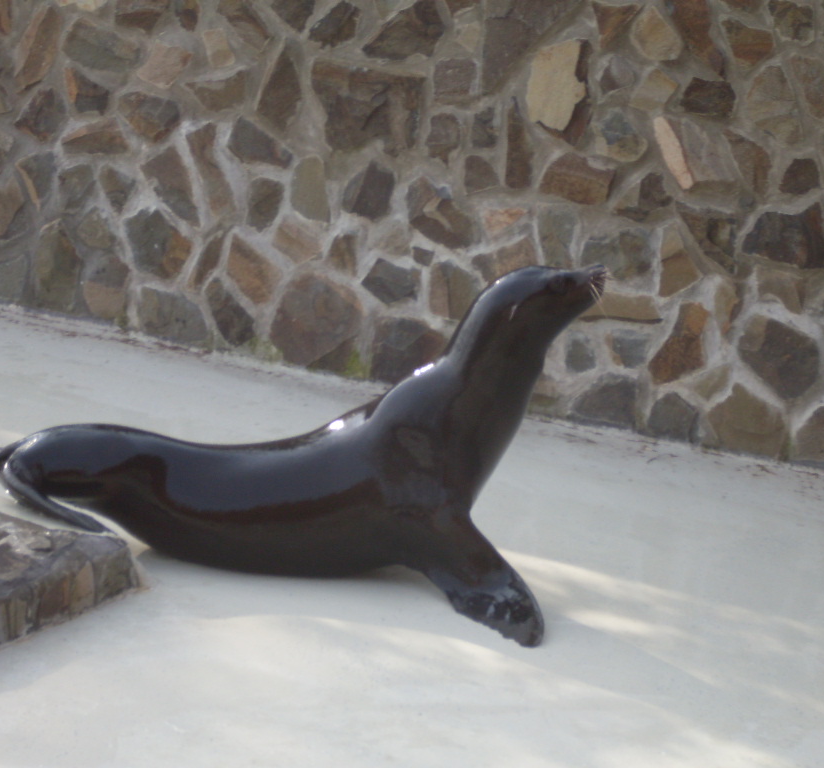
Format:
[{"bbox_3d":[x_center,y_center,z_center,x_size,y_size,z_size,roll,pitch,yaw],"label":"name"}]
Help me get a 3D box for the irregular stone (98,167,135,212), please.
[{"bbox_3d":[-0.861,-0.567,9.822,0.113,0.133,0.062,11,19,28],"label":"irregular stone"}]

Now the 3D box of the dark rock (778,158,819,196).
[{"bbox_3d":[0.997,-0.536,8.627,0.110,0.099,0.052,11,23,28],"label":"dark rock"}]

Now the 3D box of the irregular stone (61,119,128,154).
[{"bbox_3d":[-0.894,-0.708,9.611,0.217,0.102,0.050,11,20,26],"label":"irregular stone"}]

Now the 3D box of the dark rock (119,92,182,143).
[{"bbox_3d":[-0.741,-0.777,9.783,0.231,0.144,0.090,11,20,33],"label":"dark rock"}]

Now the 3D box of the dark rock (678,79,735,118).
[{"bbox_3d":[0.766,-0.737,8.674,0.145,0.101,0.050,11,20,26],"label":"dark rock"}]

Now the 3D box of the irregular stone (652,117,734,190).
[{"bbox_3d":[0.741,-0.601,8.744,0.222,0.194,0.090,11,20,26],"label":"irregular stone"}]

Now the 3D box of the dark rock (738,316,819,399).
[{"bbox_3d":[0.970,-0.068,8.783,0.244,0.214,0.090,11,20,33],"label":"dark rock"}]

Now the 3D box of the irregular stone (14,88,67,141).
[{"bbox_3d":[-1.055,-0.778,9.687,0.174,0.148,0.069,11,20,26],"label":"irregular stone"}]

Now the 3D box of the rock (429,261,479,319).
[{"bbox_3d":[0.138,-0.262,9.316,0.180,0.170,0.090,11,20,33],"label":"rock"}]

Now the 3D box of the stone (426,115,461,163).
[{"bbox_3d":[0.086,-0.671,9.224,0.100,0.130,0.055,11,19,28],"label":"stone"}]

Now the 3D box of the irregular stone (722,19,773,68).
[{"bbox_3d":[0.866,-0.879,8.703,0.139,0.128,0.070,11,19,28],"label":"irregular stone"}]

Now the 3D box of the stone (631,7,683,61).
[{"bbox_3d":[0.640,-0.920,8.829,0.146,0.145,0.080,11,19,28],"label":"stone"}]

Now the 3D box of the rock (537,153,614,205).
[{"bbox_3d":[0.455,-0.554,9.000,0.240,0.136,0.090,11,20,33],"label":"rock"}]

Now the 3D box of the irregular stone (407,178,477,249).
[{"bbox_3d":[0.081,-0.470,9.293,0.207,0.191,0.105,11,19,28],"label":"irregular stone"}]

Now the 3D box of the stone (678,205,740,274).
[{"bbox_3d":[0.785,-0.381,8.894,0.176,0.183,0.097,11,19,28],"label":"stone"}]

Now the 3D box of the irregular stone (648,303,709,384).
[{"bbox_3d":[0.722,-0.113,8.945,0.180,0.249,0.090,11,20,33],"label":"irregular stone"}]

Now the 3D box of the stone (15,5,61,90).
[{"bbox_3d":[-0.936,-0.860,8.566,0.137,0.216,0.082,10,21,27],"label":"stone"}]

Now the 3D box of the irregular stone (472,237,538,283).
[{"bbox_3d":[0.276,-0.342,9.193,0.226,0.171,0.090,11,20,33],"label":"irregular stone"}]

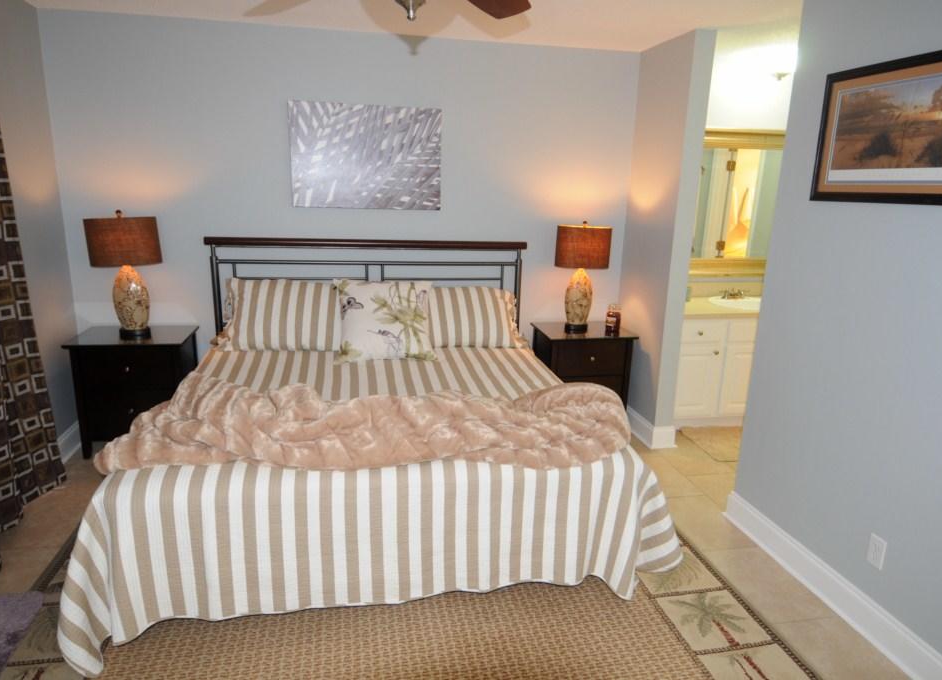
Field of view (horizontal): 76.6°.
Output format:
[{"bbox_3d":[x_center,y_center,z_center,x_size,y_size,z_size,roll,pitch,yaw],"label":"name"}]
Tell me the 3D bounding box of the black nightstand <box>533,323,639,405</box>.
[{"bbox_3d":[0.747,0.275,4.067,0.590,0.674,0.474,-1,13,-10],"label":"black nightstand"}]

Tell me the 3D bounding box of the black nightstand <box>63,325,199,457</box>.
[{"bbox_3d":[-1.979,0.313,3.602,0.613,0.674,0.474,-1,13,-10],"label":"black nightstand"}]

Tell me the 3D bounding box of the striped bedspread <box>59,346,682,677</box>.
[{"bbox_3d":[-0.406,0.528,2.941,2.288,0.632,1.987,-1,13,-10],"label":"striped bedspread"}]

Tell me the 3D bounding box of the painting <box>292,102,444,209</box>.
[{"bbox_3d":[-0.644,-1.137,3.725,0.921,0.619,0.038,-1,13,-10],"label":"painting"}]

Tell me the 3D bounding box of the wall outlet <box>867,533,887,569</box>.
[{"bbox_3d":[1.444,0.752,2.118,0.009,0.111,0.068,-1,13,-10],"label":"wall outlet"}]

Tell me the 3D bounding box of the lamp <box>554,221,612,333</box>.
[{"bbox_3d":[0.728,-0.407,3.906,0.376,0.725,0.256,-1,13,-10],"label":"lamp"}]

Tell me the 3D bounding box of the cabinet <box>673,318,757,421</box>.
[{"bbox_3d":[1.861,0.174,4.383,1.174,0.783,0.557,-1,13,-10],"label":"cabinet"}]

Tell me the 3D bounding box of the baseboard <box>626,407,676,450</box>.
[{"bbox_3d":[1.177,0.550,4.086,0.181,0.150,0.632,-1,13,-10],"label":"baseboard"}]

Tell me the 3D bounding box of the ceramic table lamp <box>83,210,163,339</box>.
[{"bbox_3d":[-1.984,-0.371,3.440,0.387,0.731,0.256,-1,13,-10],"label":"ceramic table lamp"}]

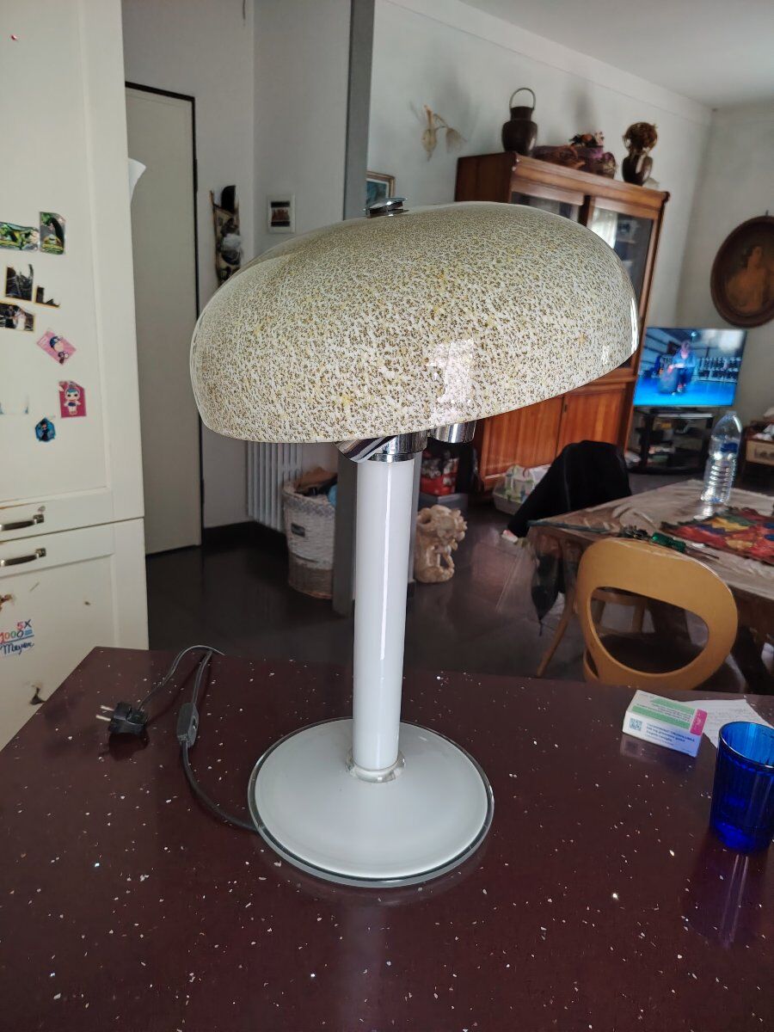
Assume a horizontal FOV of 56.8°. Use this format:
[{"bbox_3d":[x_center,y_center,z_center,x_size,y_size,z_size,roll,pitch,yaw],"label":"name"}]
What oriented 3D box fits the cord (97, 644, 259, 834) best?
[{"bbox_3d":[-0.202,0.204,0.773,0.200,0.045,0.320,3,17,0],"label":"cord"}]

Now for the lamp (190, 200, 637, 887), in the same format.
[{"bbox_3d":[0.013,0.022,0.594,0.352,0.518,0.352,3,17,0],"label":"lamp"}]

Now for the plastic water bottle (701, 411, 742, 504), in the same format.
[{"bbox_3d":[1.127,-0.198,2.386,0.090,0.295,0.090,-11,22,-38],"label":"plastic water bottle"}]

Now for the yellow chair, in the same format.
[{"bbox_3d":[0.737,0.413,2.066,0.450,0.790,0.490,13,20,28],"label":"yellow chair"}]

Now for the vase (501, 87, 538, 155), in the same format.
[{"bbox_3d":[0.925,-2.682,4.906,0.240,0.445,0.240,3,17,-1],"label":"vase"}]

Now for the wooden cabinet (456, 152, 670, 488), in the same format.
[{"bbox_3d":[1.353,-1.510,5.838,1.920,2.294,0.530,-11,22,-38],"label":"wooden cabinet"}]

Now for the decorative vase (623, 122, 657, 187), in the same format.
[{"bbox_3d":[2.075,-2.928,5.828,0.275,0.500,0.275,-11,22,-38],"label":"decorative vase"}]

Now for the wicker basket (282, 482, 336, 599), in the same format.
[{"bbox_3d":[-0.266,0.096,3.428,0.420,0.480,0.420,3,17,-1],"label":"wicker basket"}]

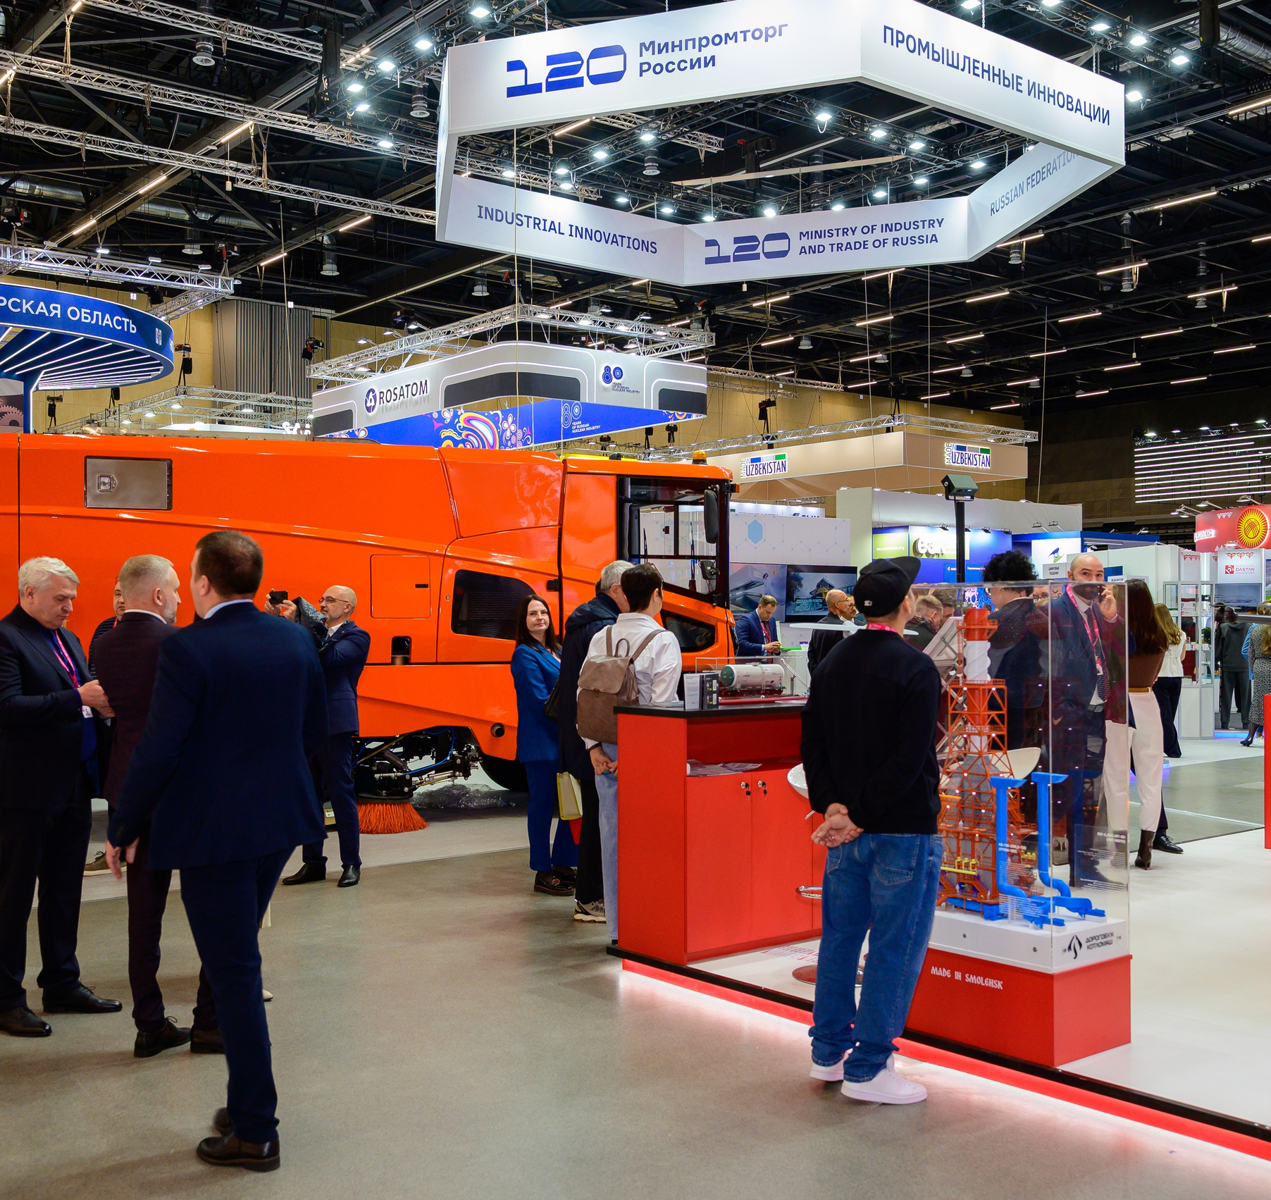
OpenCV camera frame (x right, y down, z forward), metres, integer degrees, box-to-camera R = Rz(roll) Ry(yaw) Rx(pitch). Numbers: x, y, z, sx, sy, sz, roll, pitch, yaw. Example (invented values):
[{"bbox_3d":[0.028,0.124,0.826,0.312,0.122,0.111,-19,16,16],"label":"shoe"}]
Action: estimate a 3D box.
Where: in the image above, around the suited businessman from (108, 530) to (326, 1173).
[{"bbox_3d":[-1.190,0.713,4.020,0.580,1.780,0.420,0,-1,-21],"label":"suited businessman"}]

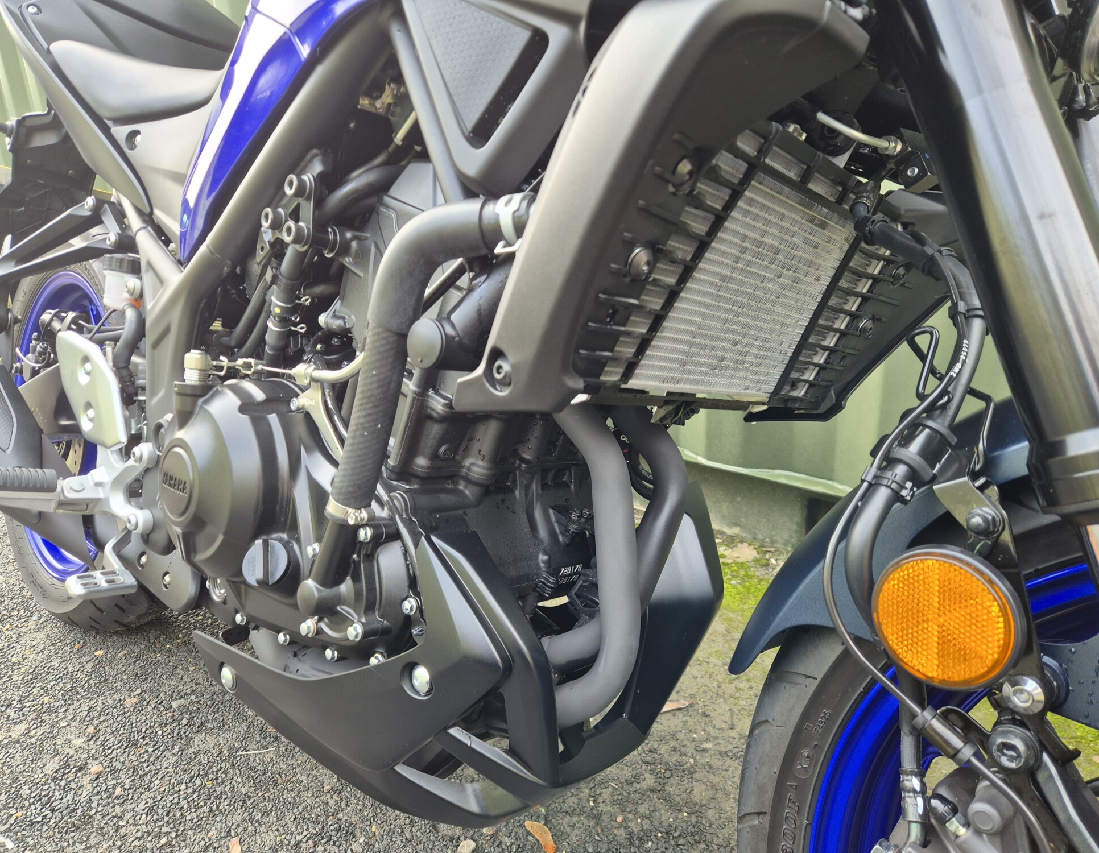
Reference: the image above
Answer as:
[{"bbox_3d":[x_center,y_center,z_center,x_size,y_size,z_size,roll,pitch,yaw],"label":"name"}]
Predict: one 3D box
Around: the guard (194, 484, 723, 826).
[{"bbox_3d":[-0.100,0.153,0.667,0.415,0.270,0.275,13,9,39],"label":"guard"}]

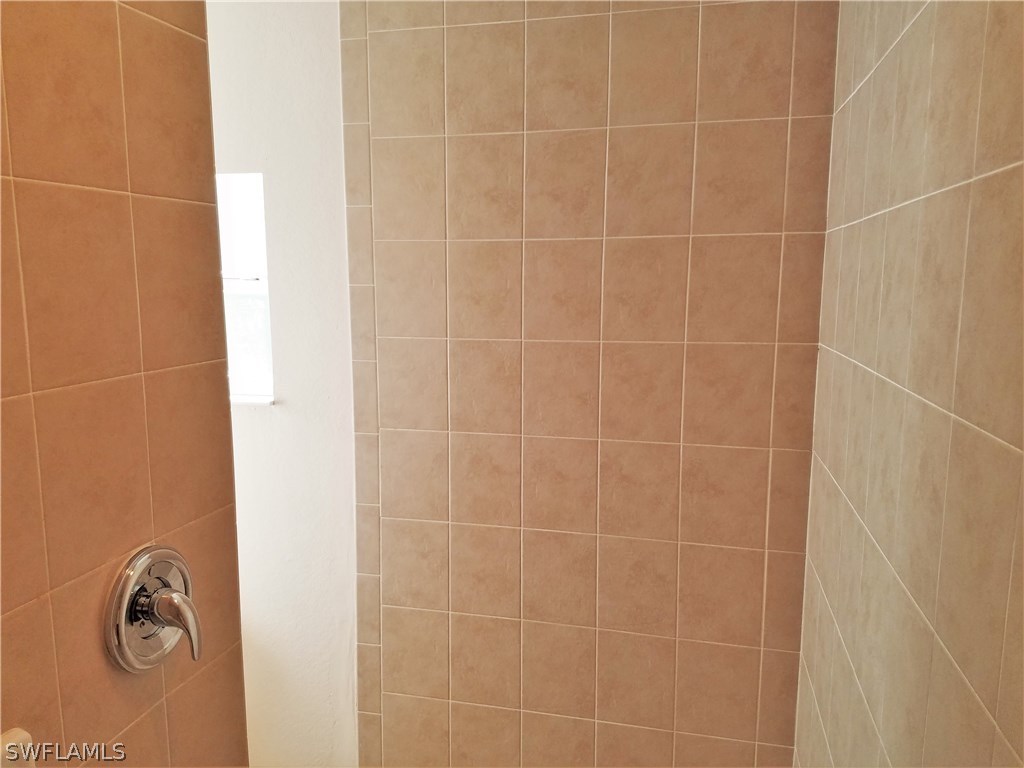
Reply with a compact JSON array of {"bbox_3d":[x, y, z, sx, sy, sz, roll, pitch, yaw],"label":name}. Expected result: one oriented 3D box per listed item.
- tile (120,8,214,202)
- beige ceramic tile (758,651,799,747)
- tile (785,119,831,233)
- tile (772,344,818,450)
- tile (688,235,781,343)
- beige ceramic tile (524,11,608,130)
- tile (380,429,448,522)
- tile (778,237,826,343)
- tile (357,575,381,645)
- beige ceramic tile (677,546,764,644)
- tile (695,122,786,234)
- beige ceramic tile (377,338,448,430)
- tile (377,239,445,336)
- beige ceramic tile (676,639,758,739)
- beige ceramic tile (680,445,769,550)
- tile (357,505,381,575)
[{"bbox_3d":[-0.518,-0.408,1.160,0.010,0.250,0.195,2,8,14],"label":"tile"},{"bbox_3d":[0.669,0.786,1.926,0.093,0.251,0.010,2,8,13],"label":"beige ceramic tile"},{"bbox_3d":[0.669,-0.470,1.737,0.092,0.250,0.010,2,8,14],"label":"tile"},{"bbox_3d":[0.666,0.032,1.810,0.091,0.249,0.010,2,9,14],"label":"tile"},{"bbox_3d":[0.522,-0.221,1.811,0.200,0.250,0.010,2,9,14],"label":"tile"},{"bbox_3d":[0.133,-0.742,1.848,0.201,0.252,0.009,2,8,14],"label":"beige ceramic tile"},{"bbox_3d":[-0.262,0.249,2.089,0.201,0.252,0.009,2,8,14],"label":"tile"},{"bbox_3d":[0.668,-0.218,1.773,0.092,0.250,0.010,2,8,14],"label":"tile"},{"bbox_3d":[-0.401,0.636,2.166,0.072,0.200,0.010,2,8,13],"label":"tile"},{"bbox_3d":[0.525,0.530,1.931,0.201,0.252,0.009,2,8,14],"label":"beige ceramic tile"},{"bbox_3d":[0.526,-0.474,1.773,0.200,0.250,0.010,2,8,14],"label":"tile"},{"bbox_3d":[-0.260,0.002,2.044,0.200,0.250,0.010,2,9,14],"label":"beige ceramic tile"},{"bbox_3d":[-0.262,-0.249,2.010,0.200,0.251,0.010,2,8,13],"label":"tile"},{"bbox_3d":[0.526,0.783,1.967,0.201,0.252,0.009,2,8,14],"label":"beige ceramic tile"},{"bbox_3d":[0.519,0.275,1.879,0.200,0.250,0.010,2,8,14],"label":"beige ceramic tile"},{"bbox_3d":[-0.400,0.437,2.157,0.074,0.201,0.009,2,8,14],"label":"tile"}]

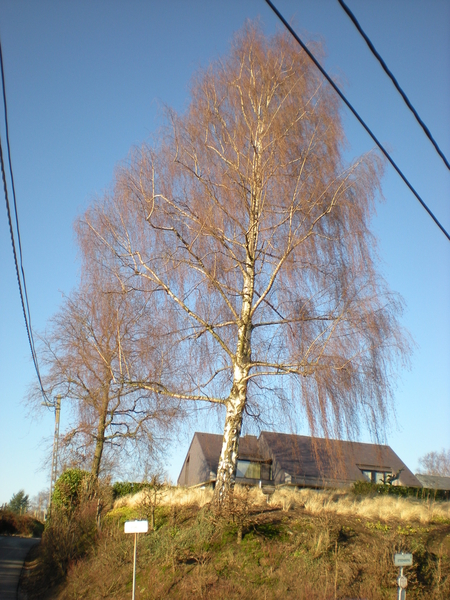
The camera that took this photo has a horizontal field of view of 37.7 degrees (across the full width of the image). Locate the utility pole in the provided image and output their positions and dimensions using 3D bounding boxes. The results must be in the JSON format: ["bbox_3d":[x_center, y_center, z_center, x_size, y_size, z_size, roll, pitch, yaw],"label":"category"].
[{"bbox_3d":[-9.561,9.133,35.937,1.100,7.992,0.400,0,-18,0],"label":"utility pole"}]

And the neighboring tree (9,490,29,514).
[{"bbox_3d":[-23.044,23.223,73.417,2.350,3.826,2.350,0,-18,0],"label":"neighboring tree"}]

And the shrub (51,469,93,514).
[{"bbox_3d":[-6.631,8.350,28.831,1.900,1.893,1.800,0,-18,0],"label":"shrub"}]

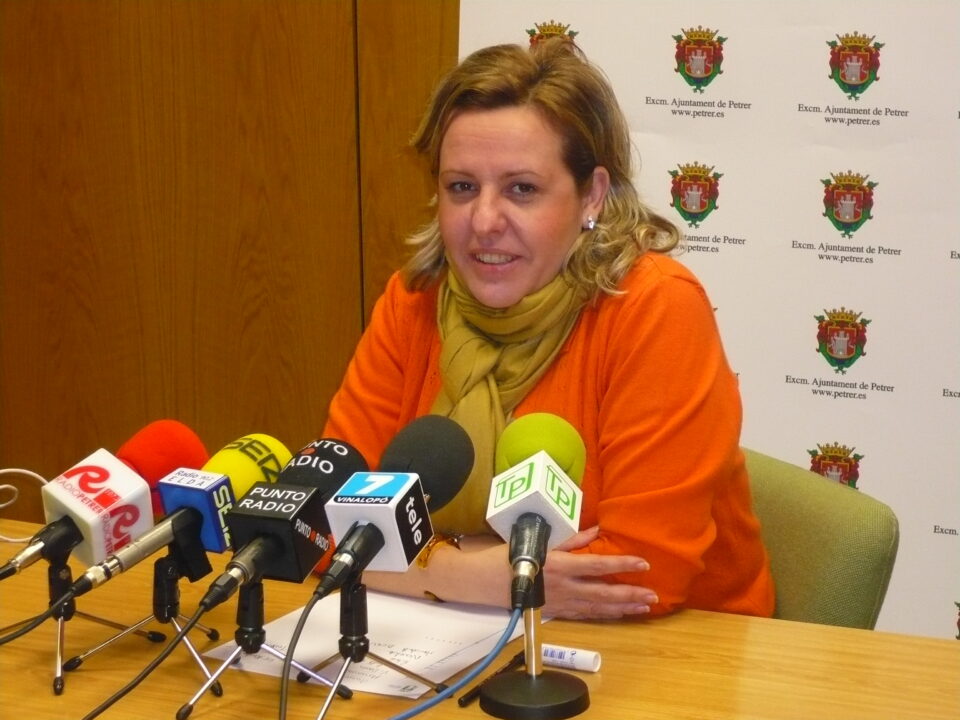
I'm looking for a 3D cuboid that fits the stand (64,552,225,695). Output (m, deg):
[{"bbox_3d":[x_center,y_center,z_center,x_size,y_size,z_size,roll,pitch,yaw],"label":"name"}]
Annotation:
[{"bbox_3d":[-0.293,0.206,2.323,0.138,0.125,0.157,-2,13,-3],"label":"stand"}]

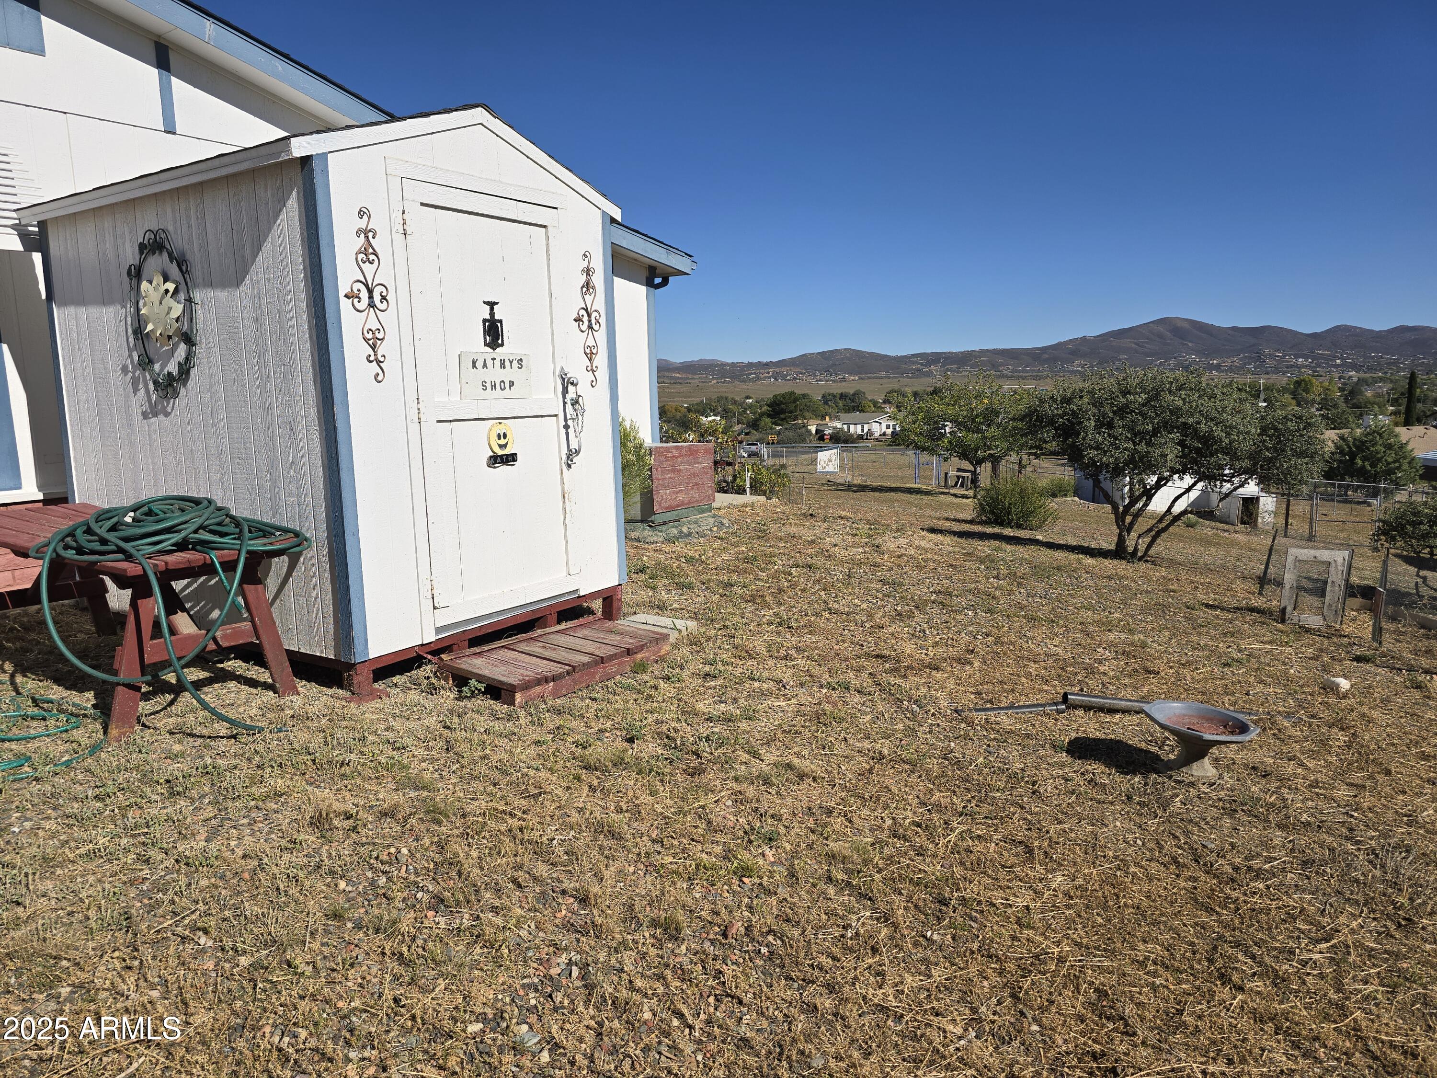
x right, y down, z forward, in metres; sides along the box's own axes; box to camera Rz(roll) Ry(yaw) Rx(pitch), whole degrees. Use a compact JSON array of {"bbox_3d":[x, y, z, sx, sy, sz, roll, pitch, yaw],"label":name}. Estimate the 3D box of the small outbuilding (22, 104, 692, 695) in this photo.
[{"bbox_3d":[-2.140,-0.837,5.427,2.550,2.680,2.046,5,11,33],"label":"small outbuilding"}]

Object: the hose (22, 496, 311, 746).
[{"bbox_3d":[-2.249,0.296,3.944,0.960,0.880,0.820,5,11,33],"label":"hose"}]

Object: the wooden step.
[{"bbox_3d":[-0.760,0.580,4.689,0.490,0.108,1.100,12,13,33],"label":"wooden step"}]

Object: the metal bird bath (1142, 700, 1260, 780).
[{"bbox_3d":[1.832,0.802,3.655,0.390,0.240,0.390,10,15,32],"label":"metal bird bath"}]

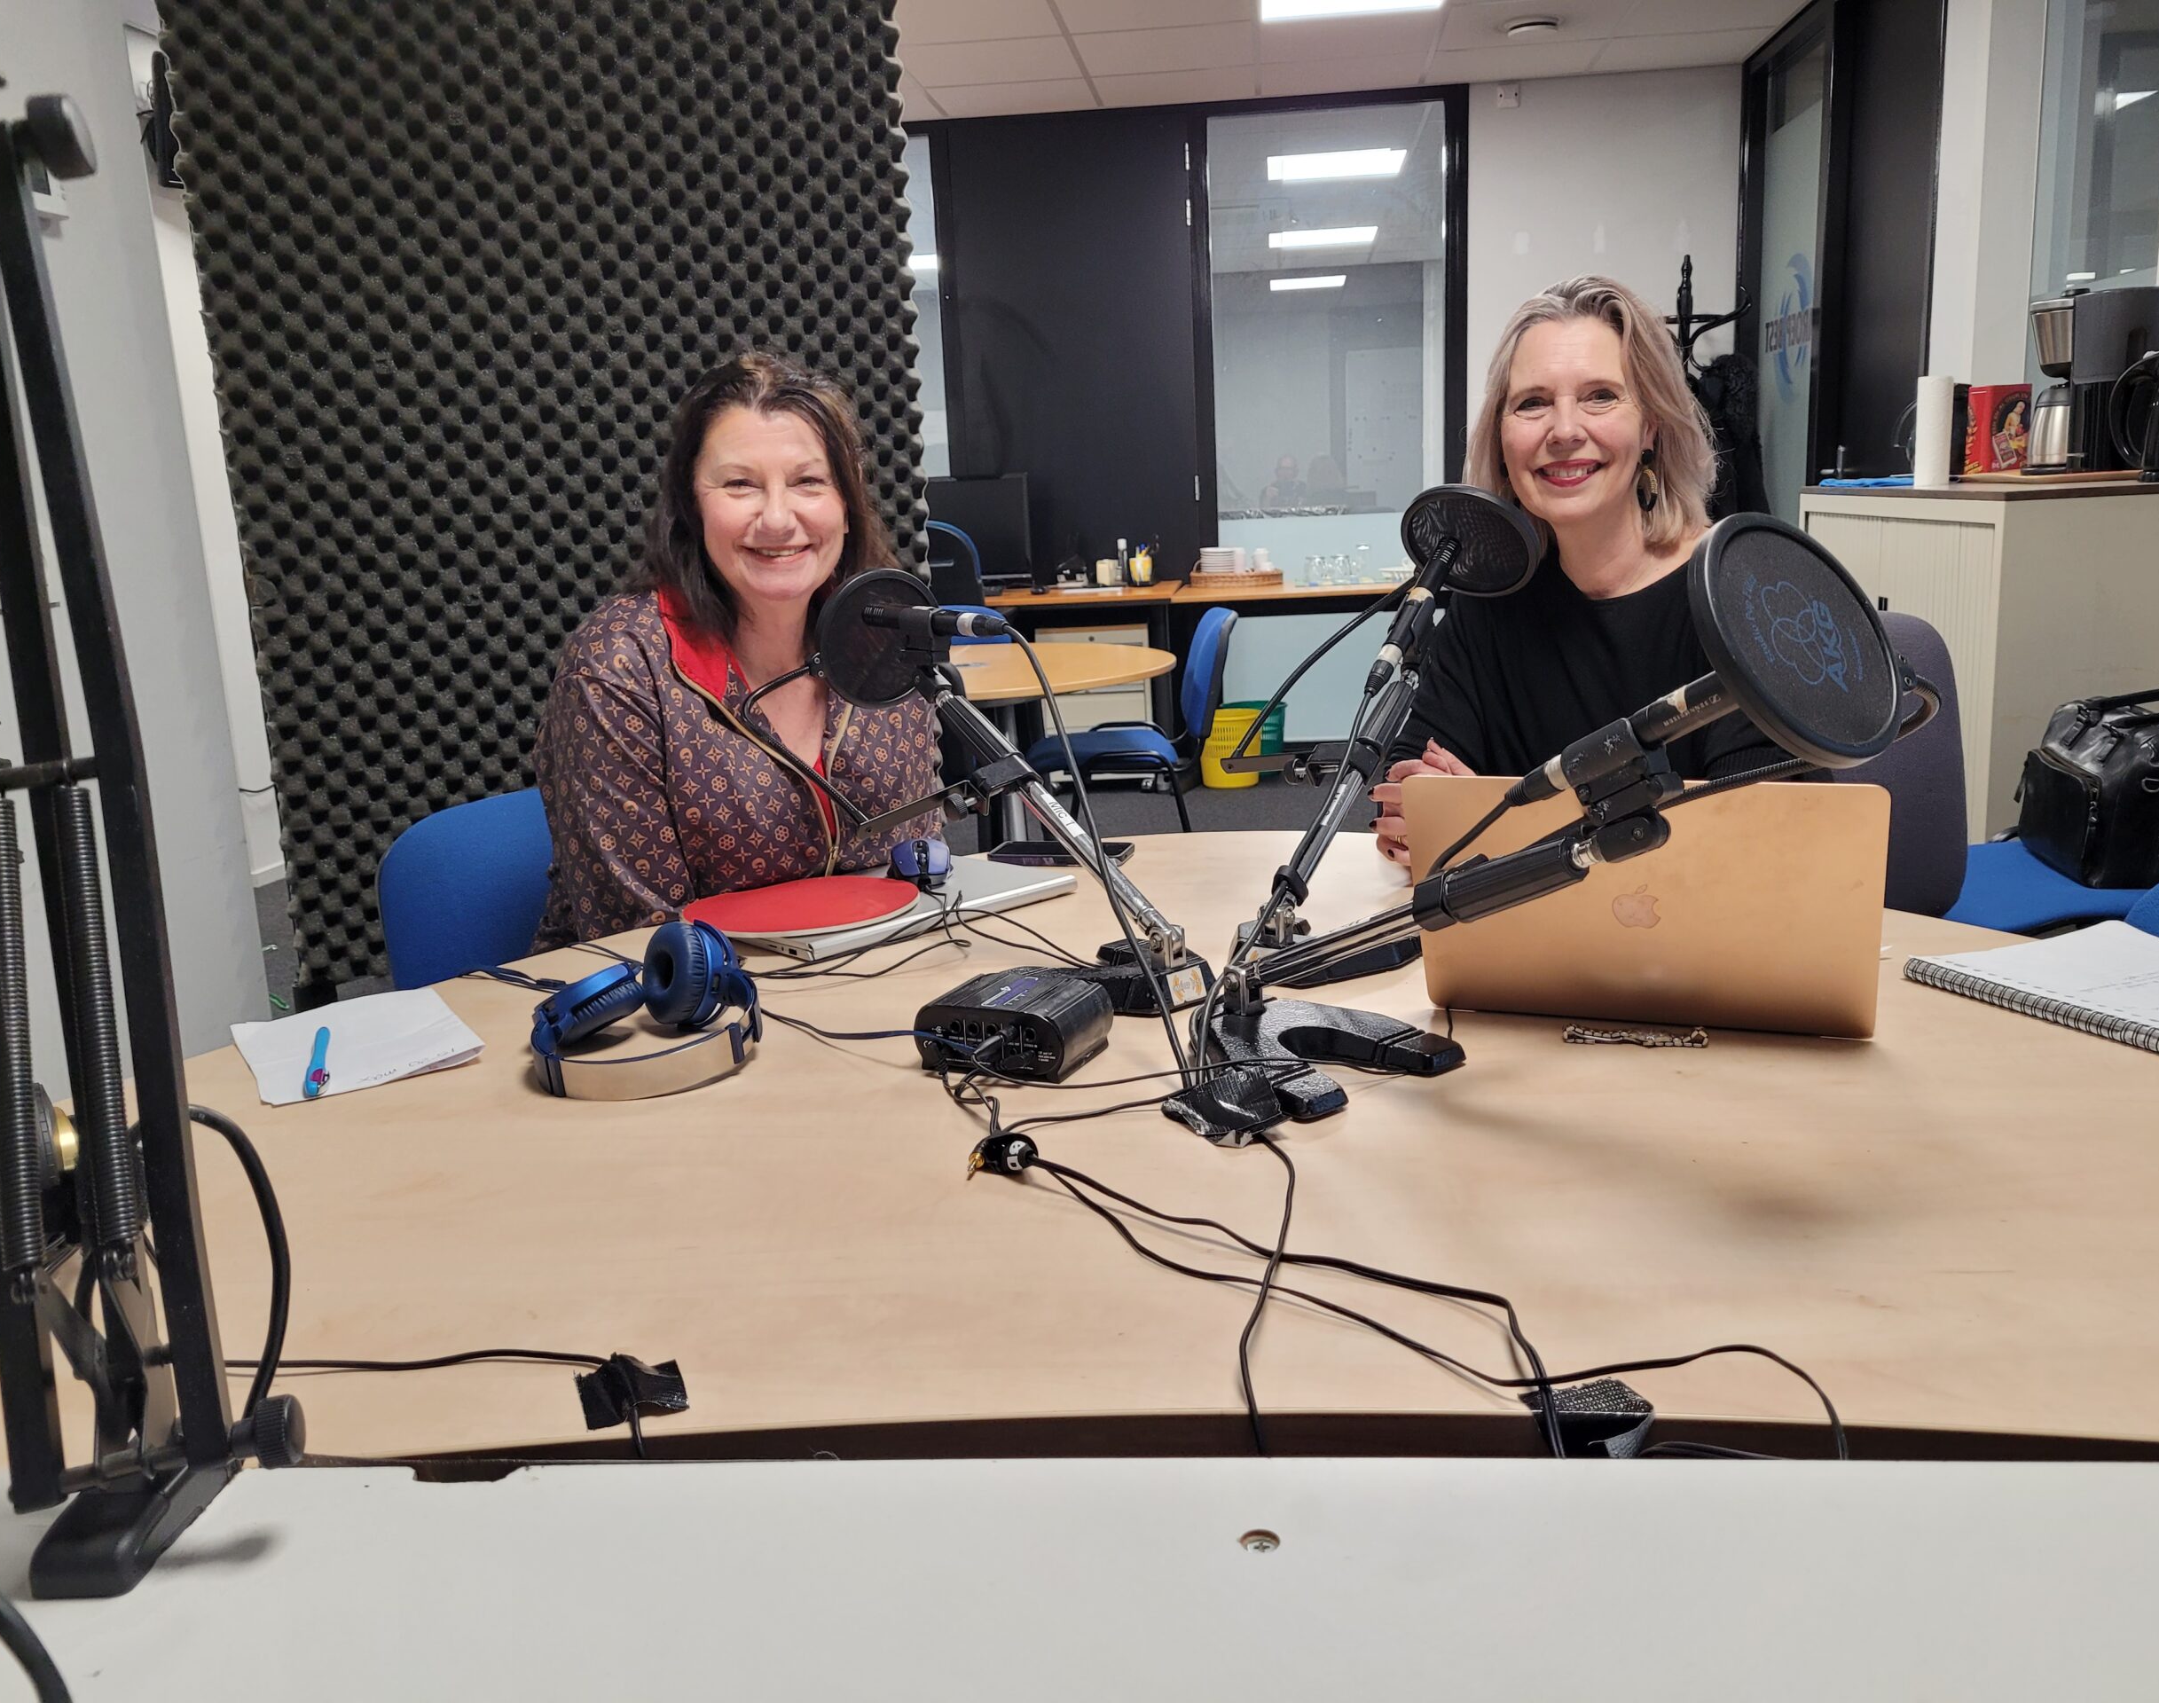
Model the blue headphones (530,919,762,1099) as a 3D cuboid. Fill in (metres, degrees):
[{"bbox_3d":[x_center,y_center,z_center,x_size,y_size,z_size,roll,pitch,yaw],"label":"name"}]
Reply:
[{"bbox_3d":[-0.310,0.111,1.248,0.160,0.080,0.180,-4,12,-4],"label":"blue headphones"}]

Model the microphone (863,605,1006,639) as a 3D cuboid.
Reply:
[{"bbox_3d":[-0.124,-0.195,1.438,0.183,0.022,0.022,11,18,43],"label":"microphone"}]

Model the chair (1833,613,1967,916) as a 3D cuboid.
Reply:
[{"bbox_3d":[0.740,0.210,2.044,0.550,0.950,0.580,5,14,34],"label":"chair"}]

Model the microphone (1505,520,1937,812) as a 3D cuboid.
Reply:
[{"bbox_3d":[0.353,-0.079,1.039,0.175,0.165,0.250,-11,-16,-35],"label":"microphone"}]

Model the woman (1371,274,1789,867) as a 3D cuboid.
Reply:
[{"bbox_3d":[0.535,0.089,1.764,0.500,1.320,0.720,1,13,17],"label":"woman"}]

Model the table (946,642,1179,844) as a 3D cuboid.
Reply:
[{"bbox_3d":[-0.313,-0.050,3.946,1.110,0.740,1.110,-3,12,0],"label":"table"}]

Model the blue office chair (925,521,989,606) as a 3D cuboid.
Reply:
[{"bbox_3d":[-0.494,-0.557,5.605,0.600,1.042,0.600,-1,12,7],"label":"blue office chair"}]

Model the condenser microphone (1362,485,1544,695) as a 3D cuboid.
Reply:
[{"bbox_3d":[0.287,-0.194,1.403,0.125,0.125,0.225,6,43,36],"label":"condenser microphone"}]

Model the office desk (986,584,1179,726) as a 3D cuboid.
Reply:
[{"bbox_3d":[-0.381,-0.676,7.183,1.600,0.730,0.800,-2,12,6],"label":"office desk"}]

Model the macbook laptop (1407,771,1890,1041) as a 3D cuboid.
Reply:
[{"bbox_3d":[0.424,0.018,1.263,0.304,0.198,0.303,3,13,23],"label":"macbook laptop"}]

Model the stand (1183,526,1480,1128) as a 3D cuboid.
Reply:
[{"bbox_3d":[0.185,-0.043,1.231,0.180,0.344,0.330,0,12,15],"label":"stand"}]

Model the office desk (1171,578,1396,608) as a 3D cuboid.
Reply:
[{"bbox_3d":[1.220,-0.719,7.017,1.600,0.730,0.800,-2,12,6],"label":"office desk"}]

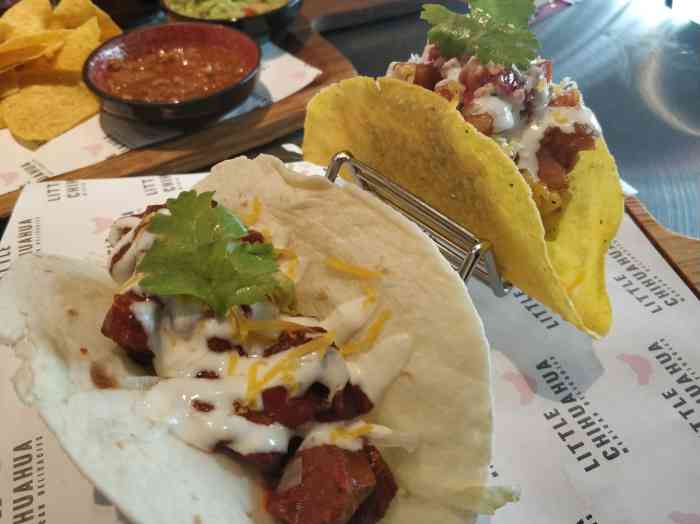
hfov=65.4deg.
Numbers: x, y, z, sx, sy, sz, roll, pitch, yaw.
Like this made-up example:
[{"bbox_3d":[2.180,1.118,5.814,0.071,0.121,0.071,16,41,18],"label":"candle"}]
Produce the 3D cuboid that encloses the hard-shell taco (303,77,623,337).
[{"bbox_3d":[0.040,-0.040,0.209,0.049,0.070,0.151,-31,51,-28],"label":"hard-shell taco"}]

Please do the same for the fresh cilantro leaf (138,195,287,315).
[{"bbox_3d":[-0.039,-0.002,0.154,0.039,0.013,0.044,-19,59,-14],"label":"fresh cilantro leaf"}]

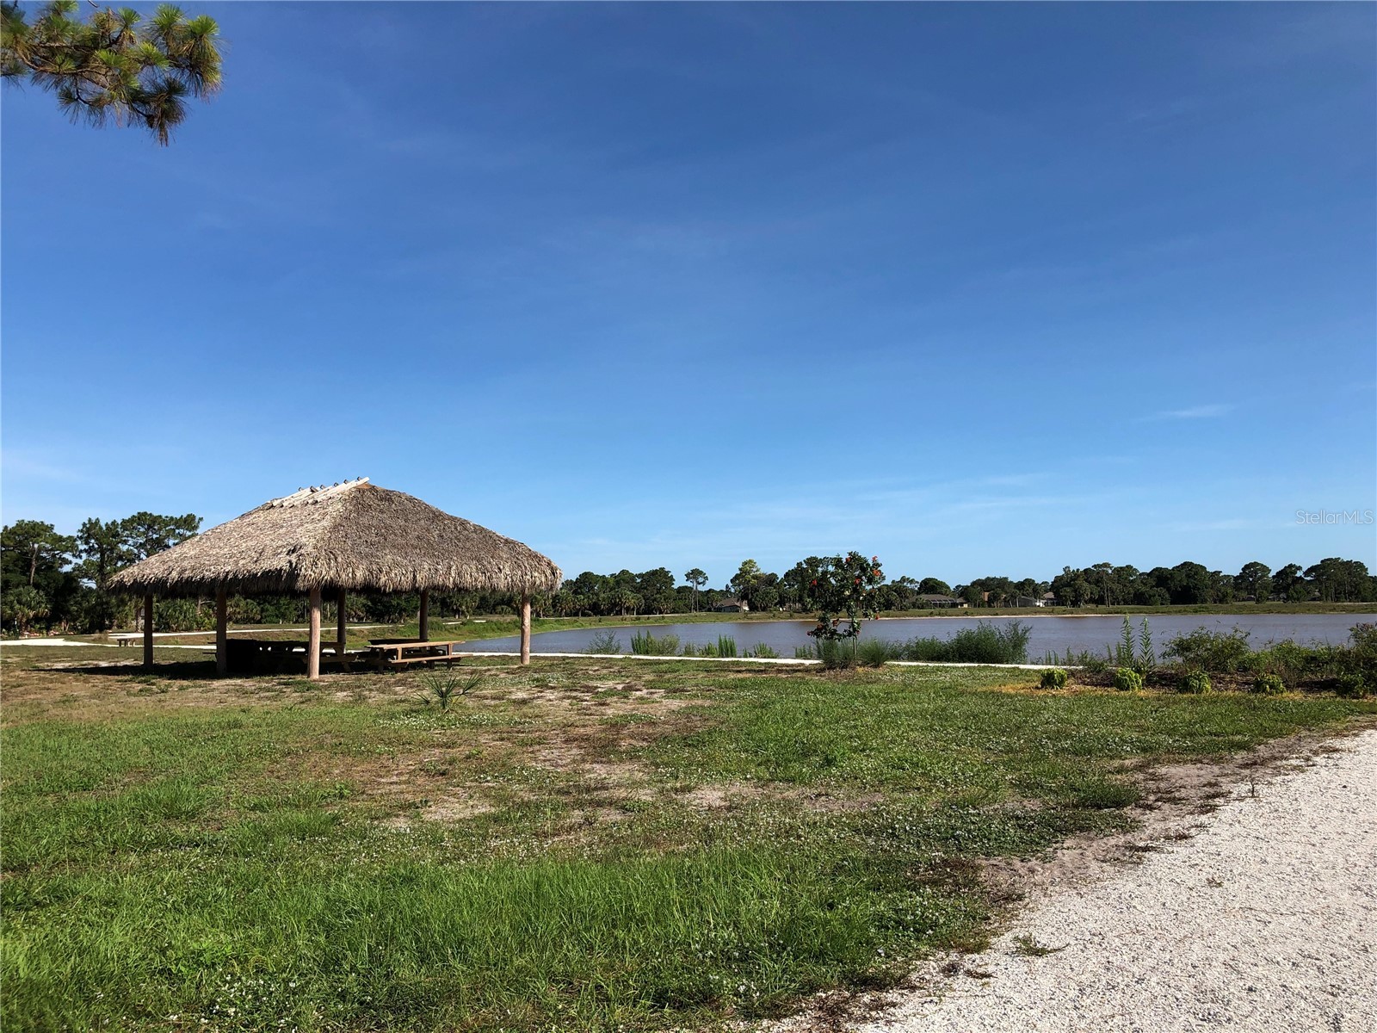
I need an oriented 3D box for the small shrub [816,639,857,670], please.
[{"bbox_3d":[3.788,3.500,28.553,1.046,0.737,0.932,-1,-4,7],"label":"small shrub"}]

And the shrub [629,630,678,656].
[{"bbox_3d":[-1.124,4.106,36.409,1.661,0.717,1.437,0,-4,-2],"label":"shrub"}]

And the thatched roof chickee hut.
[{"bbox_3d":[-9.377,1.495,29.359,10.453,4.857,7.181,-4,-6,43],"label":"thatched roof chickee hut"}]

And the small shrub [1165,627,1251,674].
[{"bbox_3d":[12.347,3.168,26.484,1.868,1.087,1.467,-2,-5,25],"label":"small shrub"}]

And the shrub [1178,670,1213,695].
[{"bbox_3d":[9.425,3.064,20.714,0.588,0.422,0.525,-2,-5,24],"label":"shrub"}]

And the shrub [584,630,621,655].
[{"bbox_3d":[-2.828,4.108,36.635,1.171,0.747,1.016,0,-4,-4],"label":"shrub"}]

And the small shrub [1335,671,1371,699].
[{"bbox_3d":[11.801,2.986,19.805,0.565,0.440,0.504,-3,-5,30],"label":"small shrub"}]

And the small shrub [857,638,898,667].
[{"bbox_3d":[4.954,3.551,29.254,1.065,0.741,0.950,-1,-4,10],"label":"small shrub"}]

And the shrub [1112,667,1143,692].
[{"bbox_3d":[8.343,3.094,21.191,0.557,0.434,0.498,-2,-5,21],"label":"shrub"}]

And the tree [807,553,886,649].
[{"bbox_3d":[4.248,2.460,30.034,2.104,3.036,1.893,-1,-4,8],"label":"tree"}]

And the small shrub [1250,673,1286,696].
[{"bbox_3d":[10.592,3.056,20.363,0.582,0.385,0.519,-2,-5,27],"label":"small shrub"}]

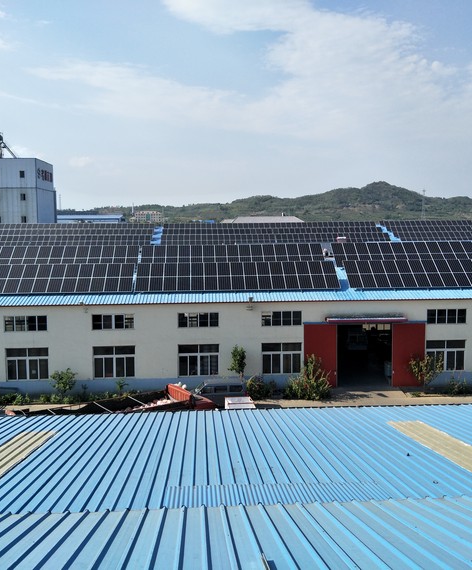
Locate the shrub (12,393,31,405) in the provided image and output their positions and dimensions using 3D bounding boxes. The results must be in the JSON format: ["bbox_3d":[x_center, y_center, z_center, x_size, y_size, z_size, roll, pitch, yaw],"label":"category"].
[{"bbox_3d":[-14.735,7.671,36.240,1.202,0.711,1.022,-1,6,-3],"label":"shrub"}]

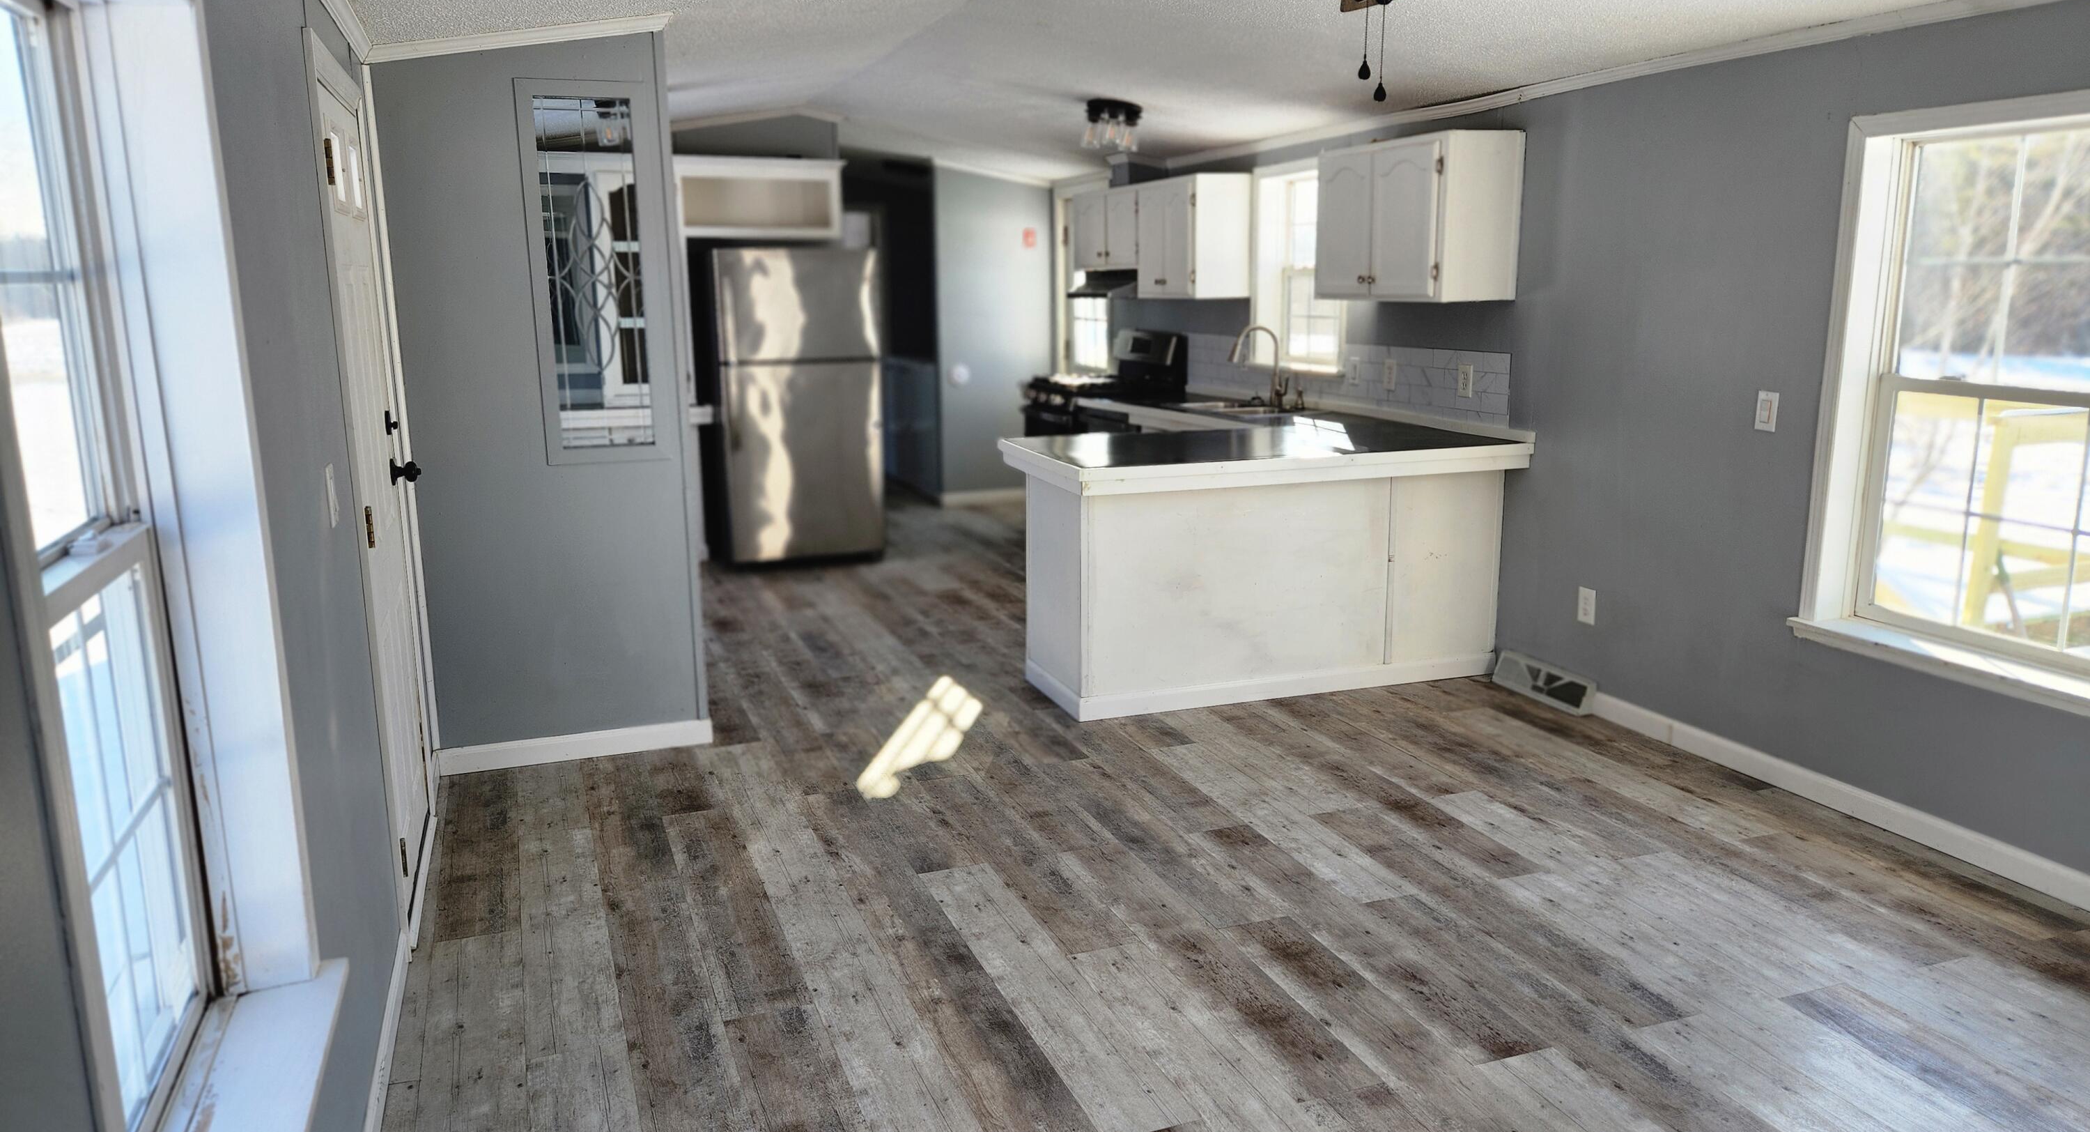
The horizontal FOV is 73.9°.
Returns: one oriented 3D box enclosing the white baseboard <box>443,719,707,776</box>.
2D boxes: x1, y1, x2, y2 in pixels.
[{"bbox_3d":[-1.503,0.582,4.479,0.838,0.082,0.019,-5,12,-19],"label":"white baseboard"}]

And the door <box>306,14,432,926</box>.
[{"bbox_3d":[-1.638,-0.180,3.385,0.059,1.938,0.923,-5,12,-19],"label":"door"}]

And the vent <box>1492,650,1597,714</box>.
[{"bbox_3d":[1.800,0.422,5.032,0.073,0.113,0.486,-5,12,-19],"label":"vent"}]

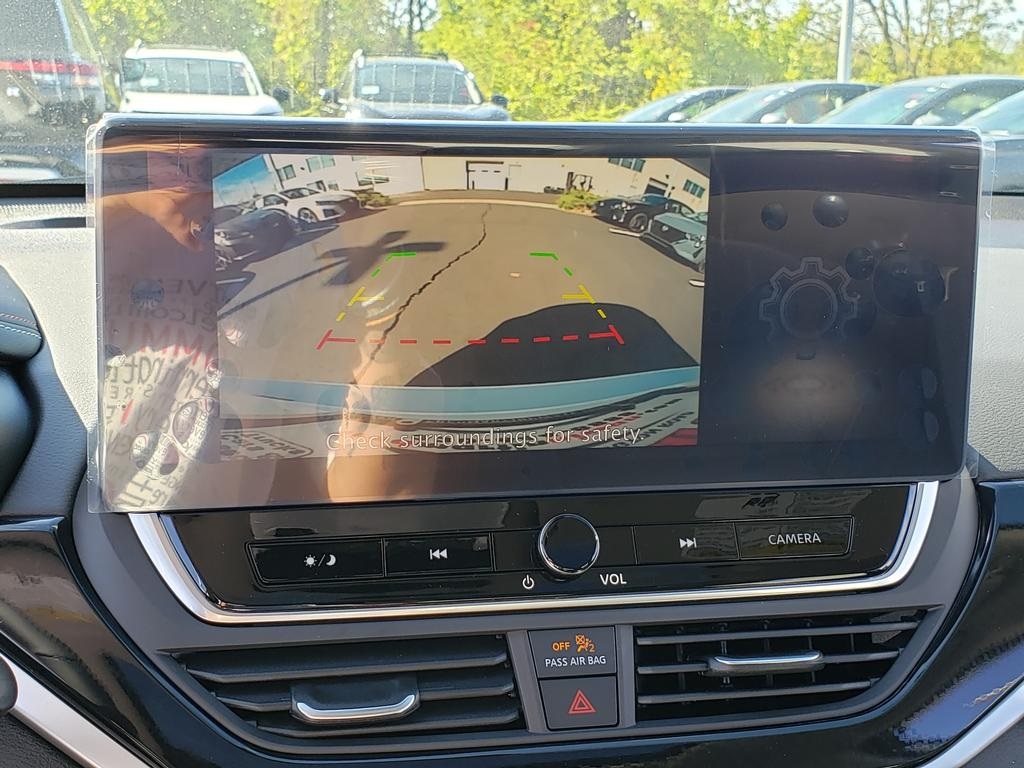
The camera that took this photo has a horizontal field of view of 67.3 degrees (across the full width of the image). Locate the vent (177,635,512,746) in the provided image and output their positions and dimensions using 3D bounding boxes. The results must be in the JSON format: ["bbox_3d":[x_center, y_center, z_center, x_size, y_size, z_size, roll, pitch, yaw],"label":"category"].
[{"bbox_3d":[-0.057,0.112,0.277,0.122,0.025,0.034,-1,63,-7],"label":"vent"}]

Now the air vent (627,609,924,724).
[{"bbox_3d":[0.104,0.109,0.295,0.120,0.025,0.035,-1,63,-7],"label":"air vent"}]

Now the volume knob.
[{"bbox_3d":[0.021,0.062,0.292,0.022,0.013,0.022,-1,65,-7],"label":"volume knob"}]

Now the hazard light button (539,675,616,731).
[{"bbox_3d":[0.024,0.116,0.279,0.028,0.010,0.017,-1,63,-7],"label":"hazard light button"}]

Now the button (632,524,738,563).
[{"bbox_3d":[0.069,0.064,0.307,0.042,0.008,0.015,-1,65,-7],"label":"button"}]

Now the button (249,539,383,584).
[{"bbox_3d":[-0.074,0.068,0.290,0.051,0.008,0.016,-1,65,-7],"label":"button"}]

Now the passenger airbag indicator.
[{"bbox_3d":[0.023,0.101,0.287,0.033,0.010,0.017,-1,63,-7],"label":"passenger airbag indicator"}]

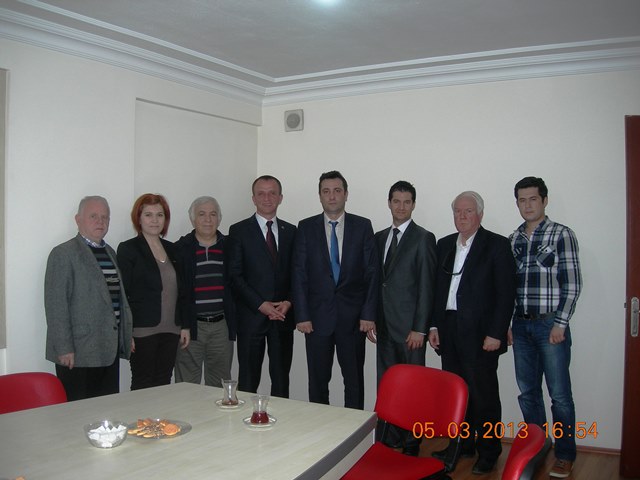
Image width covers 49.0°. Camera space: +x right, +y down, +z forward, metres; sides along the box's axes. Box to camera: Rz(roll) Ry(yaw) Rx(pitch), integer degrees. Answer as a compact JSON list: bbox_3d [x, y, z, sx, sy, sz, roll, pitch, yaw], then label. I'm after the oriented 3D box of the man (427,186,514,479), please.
[{"bbox_3d":[0.920,0.530,4.290,0.560,1.680,0.380,0,1,31],"label":"man"}]

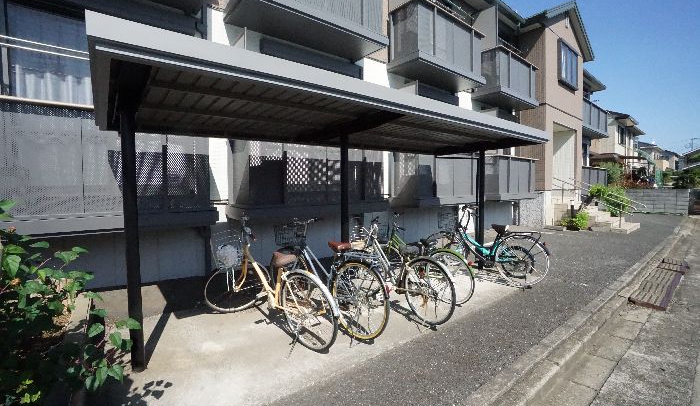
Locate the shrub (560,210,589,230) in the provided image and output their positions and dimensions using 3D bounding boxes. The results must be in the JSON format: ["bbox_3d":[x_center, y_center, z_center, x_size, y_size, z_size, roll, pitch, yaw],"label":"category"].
[{"bbox_3d":[7.112,0.511,9.221,0.680,0.600,0.600,-3,4,-36],"label":"shrub"}]

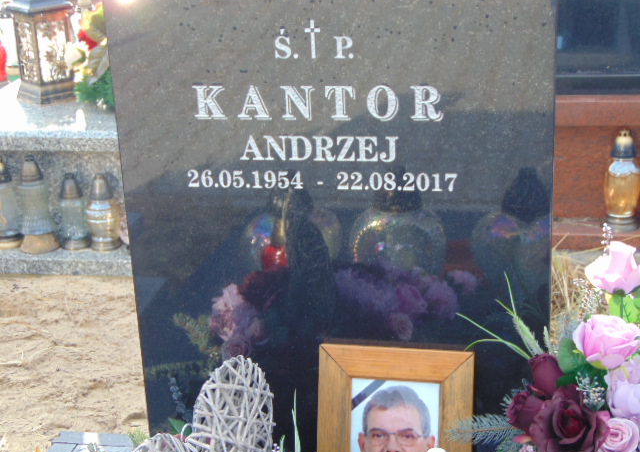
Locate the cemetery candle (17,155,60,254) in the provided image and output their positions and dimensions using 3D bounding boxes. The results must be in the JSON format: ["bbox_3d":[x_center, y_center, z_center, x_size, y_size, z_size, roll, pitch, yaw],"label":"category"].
[{"bbox_3d":[-0.830,-0.067,3.834,0.116,0.275,0.116,-4,19,-7],"label":"cemetery candle"}]

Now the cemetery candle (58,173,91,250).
[{"bbox_3d":[-0.726,-0.046,3.850,0.088,0.216,0.088,-4,19,-7],"label":"cemetery candle"}]

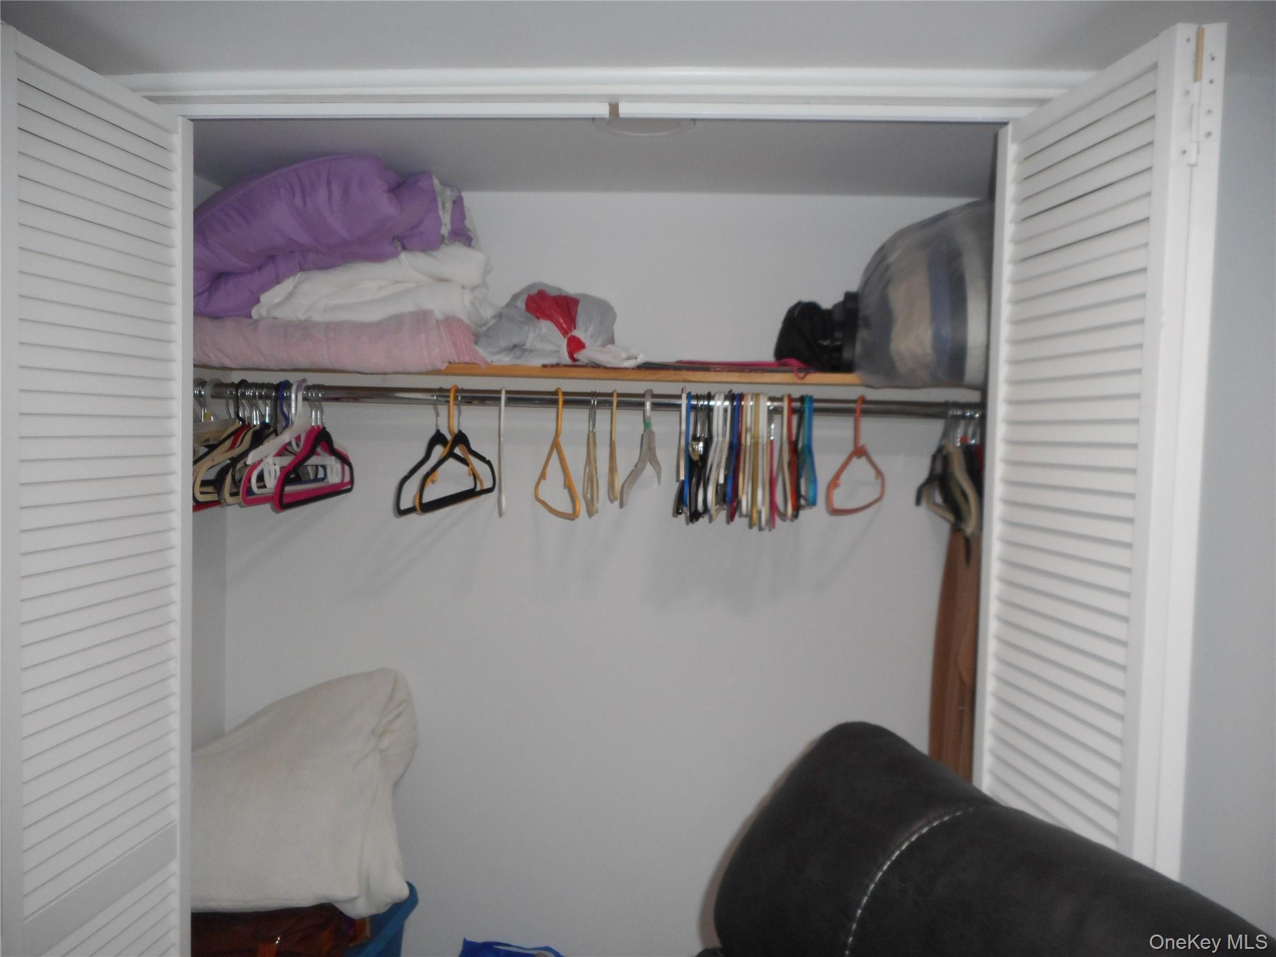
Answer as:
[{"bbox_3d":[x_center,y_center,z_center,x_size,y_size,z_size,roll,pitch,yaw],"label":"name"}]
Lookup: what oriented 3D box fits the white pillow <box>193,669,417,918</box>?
[{"bbox_3d":[-0.724,0.633,1.958,0.535,0.445,0.330,2,3,3],"label":"white pillow"}]

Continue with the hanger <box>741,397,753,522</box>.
[{"bbox_3d":[0.205,-0.046,1.721,0.012,0.226,0.410,2,3,7],"label":"hanger"}]

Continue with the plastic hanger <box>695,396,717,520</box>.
[{"bbox_3d":[0.127,-0.047,1.726,0.012,0.224,0.420,2,3,7],"label":"plastic hanger"}]

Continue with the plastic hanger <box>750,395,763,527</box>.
[{"bbox_3d":[0.236,-0.045,1.859,0.013,0.249,0.420,2,3,6],"label":"plastic hanger"}]

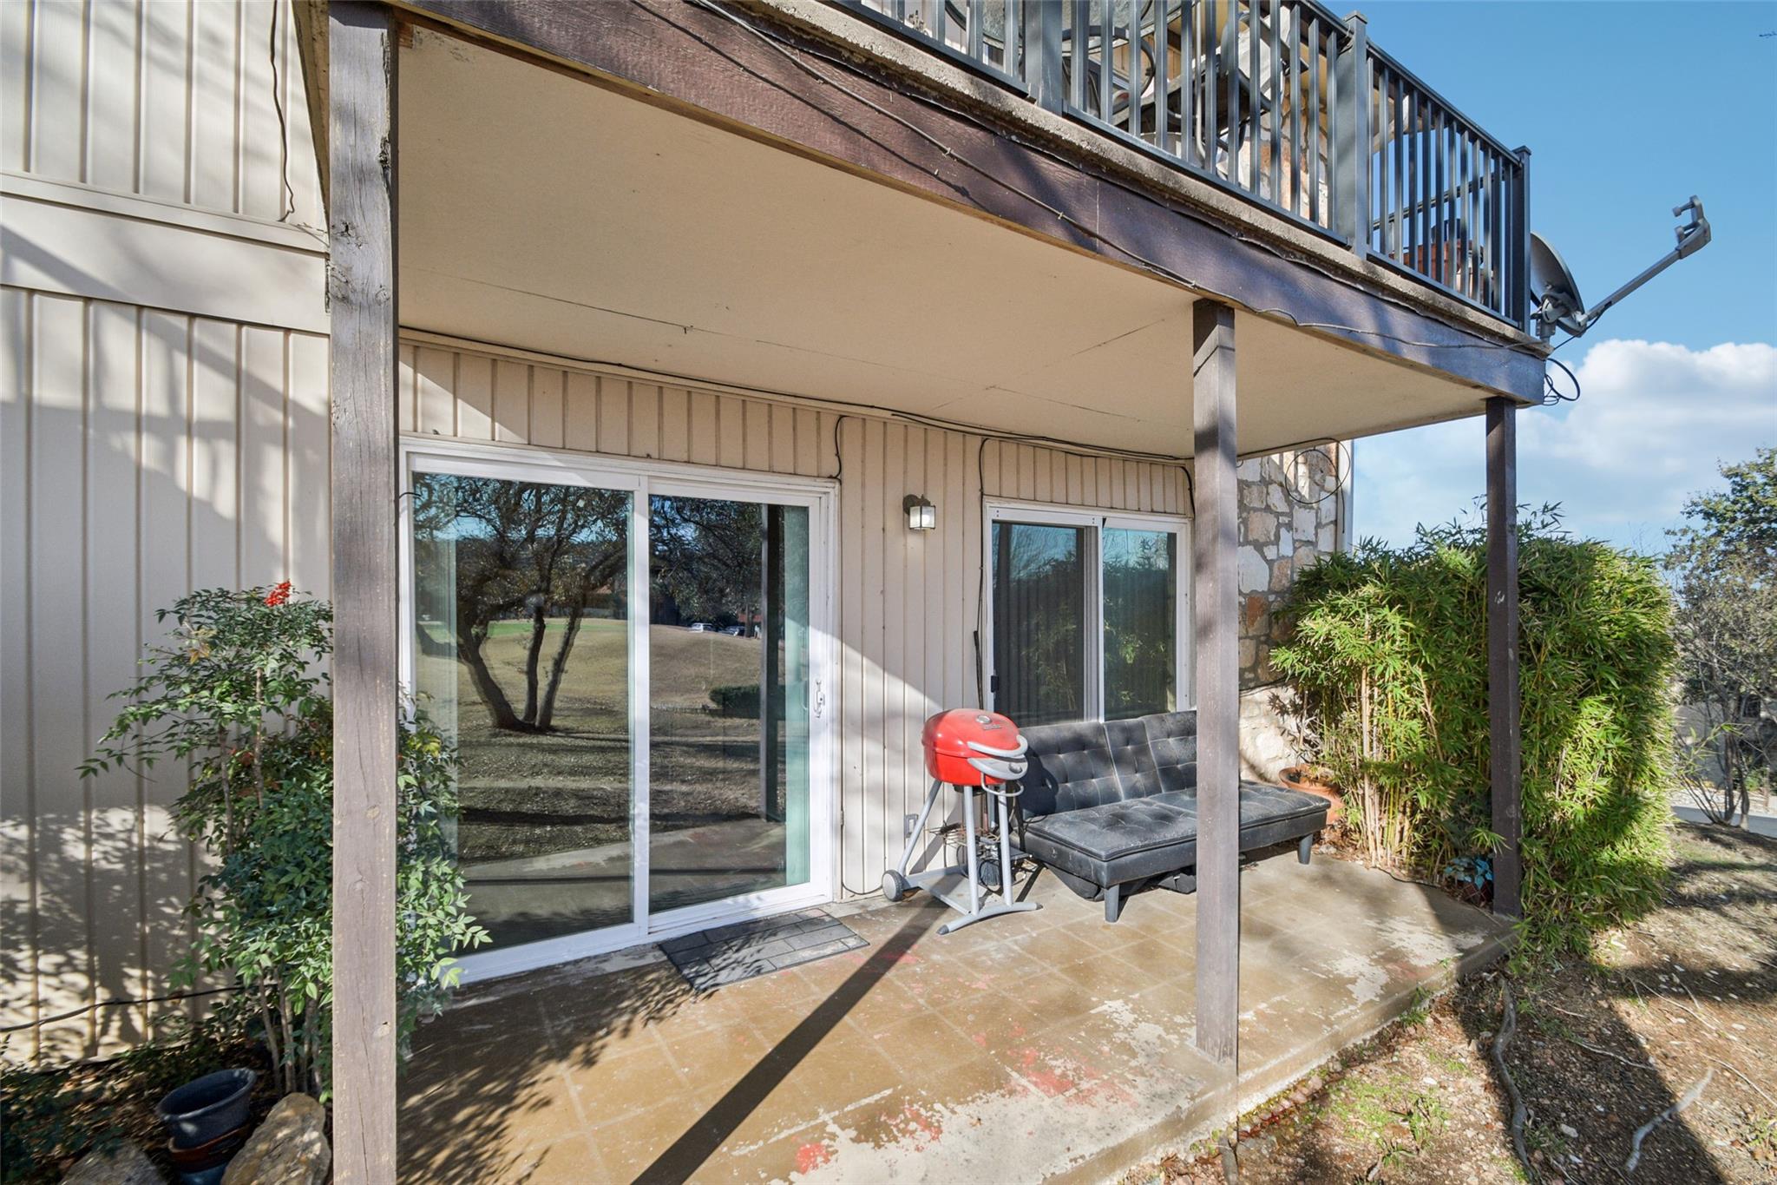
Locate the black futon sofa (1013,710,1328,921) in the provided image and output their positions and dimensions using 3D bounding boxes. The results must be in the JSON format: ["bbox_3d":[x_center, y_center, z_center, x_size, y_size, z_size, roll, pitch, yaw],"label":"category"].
[{"bbox_3d":[1.559,1.145,4.198,1.790,0.790,0.840,0,-1,-32],"label":"black futon sofa"}]

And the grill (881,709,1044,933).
[{"bbox_3d":[0.394,1.053,3.631,0.670,0.960,0.600,0,-1,-32],"label":"grill"}]

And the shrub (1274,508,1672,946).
[{"bbox_3d":[3.226,0.671,4.258,1.400,2.000,1.600,0,-1,-32],"label":"shrub"}]

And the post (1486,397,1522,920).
[{"bbox_3d":[2.964,0.303,3.561,0.090,2.460,0.090,0,-1,-32],"label":"post"}]

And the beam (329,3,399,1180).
[{"bbox_3d":[-0.895,0.275,1.266,0.090,2.460,0.090,0,-1,-32],"label":"beam"}]

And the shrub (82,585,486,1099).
[{"bbox_3d":[-1.785,0.761,2.252,0.950,1.580,0.780,0,-1,-32],"label":"shrub"}]

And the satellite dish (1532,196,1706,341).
[{"bbox_3d":[3.300,-1.500,3.470,0.700,0.580,0.580,0,-1,35],"label":"satellite dish"}]

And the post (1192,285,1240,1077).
[{"bbox_3d":[1.076,0.289,2.451,0.090,2.460,0.090,0,-1,-32],"label":"post"}]

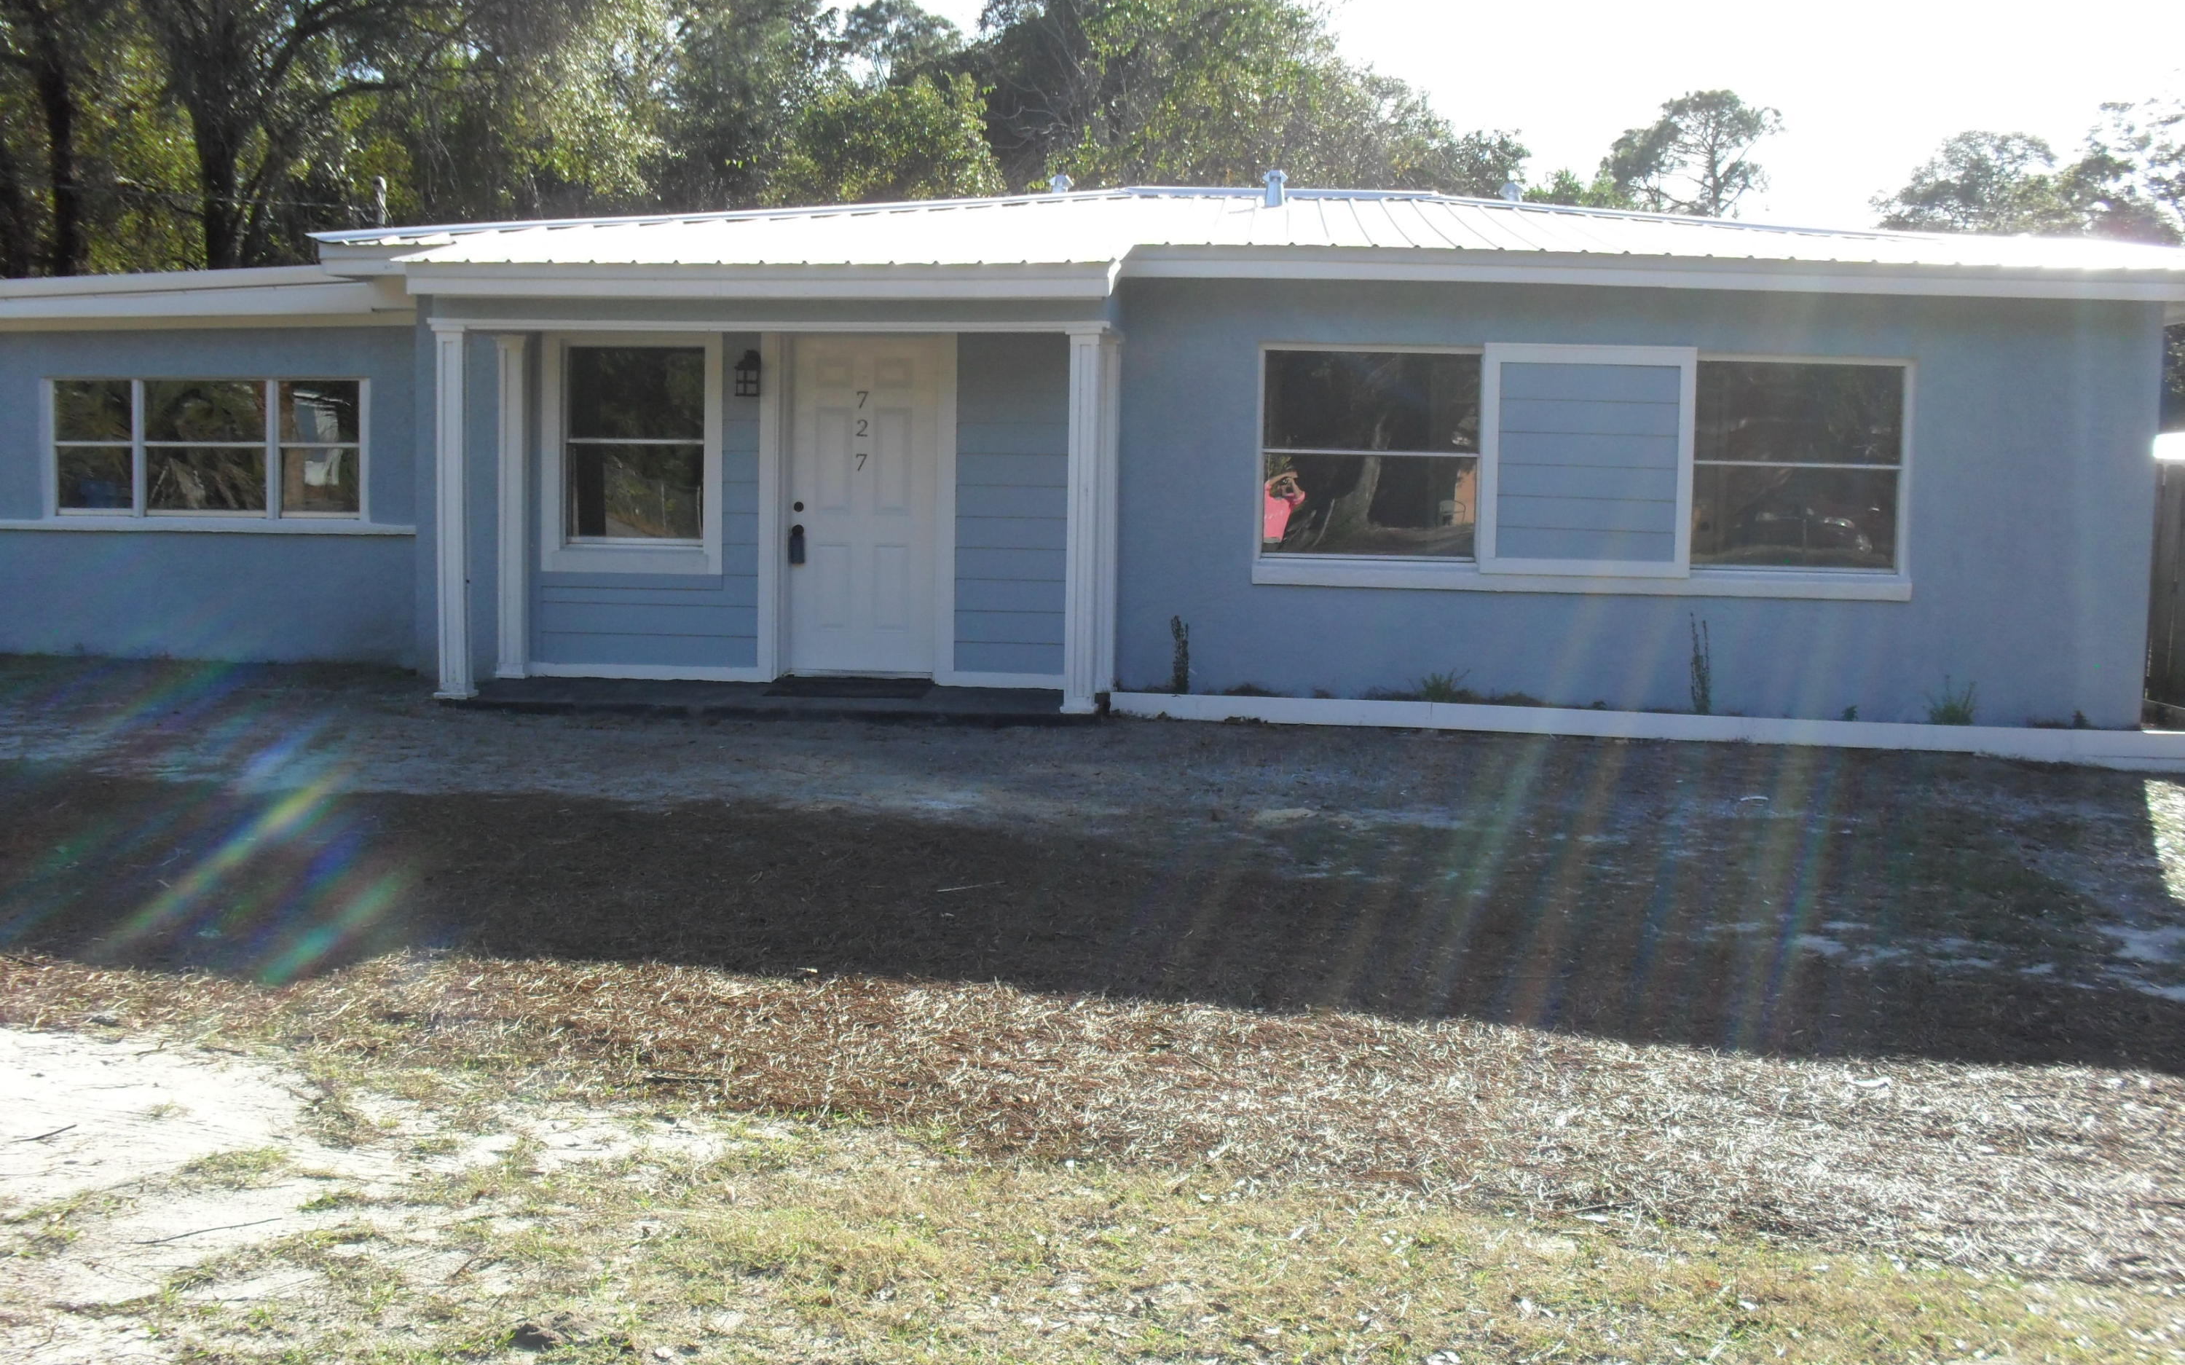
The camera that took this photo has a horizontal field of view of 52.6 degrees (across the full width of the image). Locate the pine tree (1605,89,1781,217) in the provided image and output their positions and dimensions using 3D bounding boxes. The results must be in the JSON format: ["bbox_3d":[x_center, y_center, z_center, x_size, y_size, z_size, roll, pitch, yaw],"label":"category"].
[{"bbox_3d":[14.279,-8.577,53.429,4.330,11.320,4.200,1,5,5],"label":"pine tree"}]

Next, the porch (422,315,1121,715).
[{"bbox_3d":[-1.723,-0.944,12.567,3.750,2.160,1.350,1,5,5],"label":"porch"}]

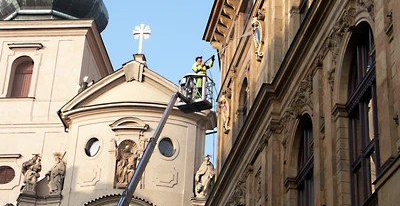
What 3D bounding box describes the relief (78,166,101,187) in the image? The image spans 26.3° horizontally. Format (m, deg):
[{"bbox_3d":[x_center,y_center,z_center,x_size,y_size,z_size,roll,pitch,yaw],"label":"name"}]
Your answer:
[{"bbox_3d":[-6.035,4.015,46.716,1.130,1.170,0.120,-6,-29,17],"label":"relief"}]

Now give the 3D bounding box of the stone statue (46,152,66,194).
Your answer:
[{"bbox_3d":[-7.980,3.911,47.670,0.950,2.350,0.750,-5,-29,15],"label":"stone statue"}]

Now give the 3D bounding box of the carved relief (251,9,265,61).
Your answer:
[{"bbox_3d":[2.090,-2.473,31.196,0.350,2.050,1.050,7,-28,-7],"label":"carved relief"}]

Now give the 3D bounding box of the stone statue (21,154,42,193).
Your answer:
[{"bbox_3d":[-9.413,3.990,47.947,1.000,2.250,0.750,-1,-28,8],"label":"stone statue"}]

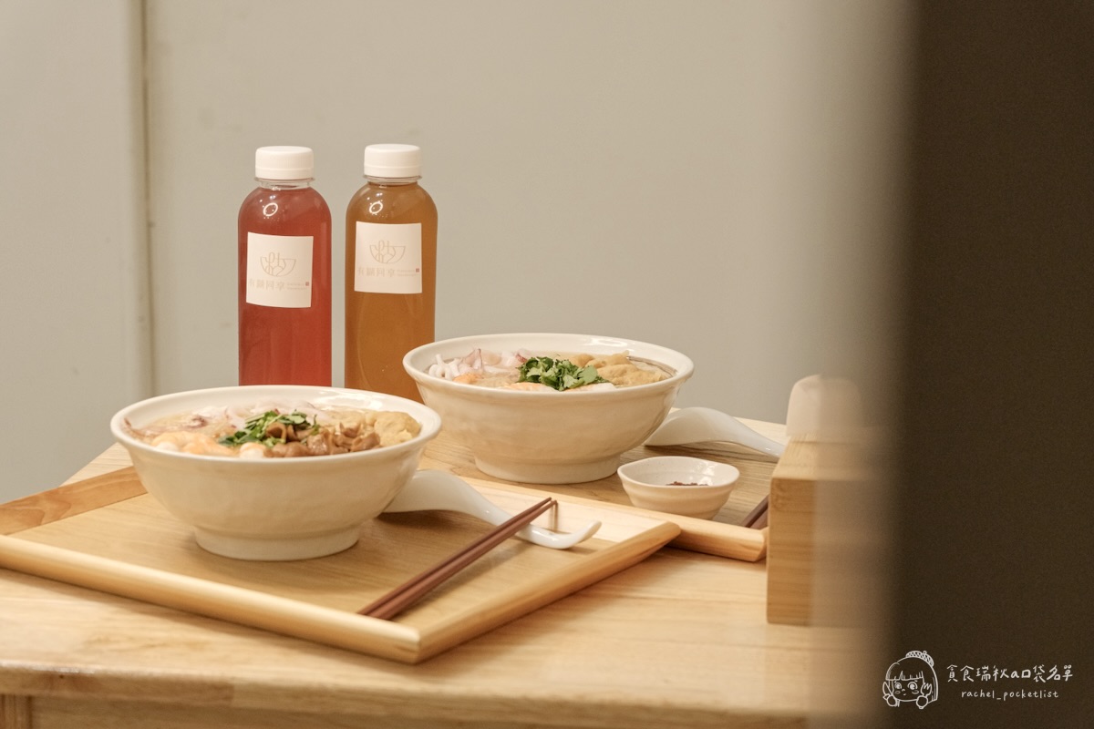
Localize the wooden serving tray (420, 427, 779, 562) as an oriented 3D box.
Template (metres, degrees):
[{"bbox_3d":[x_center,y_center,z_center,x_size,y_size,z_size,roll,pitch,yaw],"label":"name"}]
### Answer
[{"bbox_3d":[0.054,0.065,1.503,0.352,0.021,0.254,8,14,34],"label":"wooden serving tray"}]

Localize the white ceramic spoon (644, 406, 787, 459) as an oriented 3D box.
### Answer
[{"bbox_3d":[0.135,0.045,1.564,0.158,0.030,0.045,5,12,22],"label":"white ceramic spoon"}]

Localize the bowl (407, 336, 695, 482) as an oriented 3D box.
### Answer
[{"bbox_3d":[0.001,0.032,1.512,0.191,0.073,0.191,1,11,0],"label":"bowl"}]

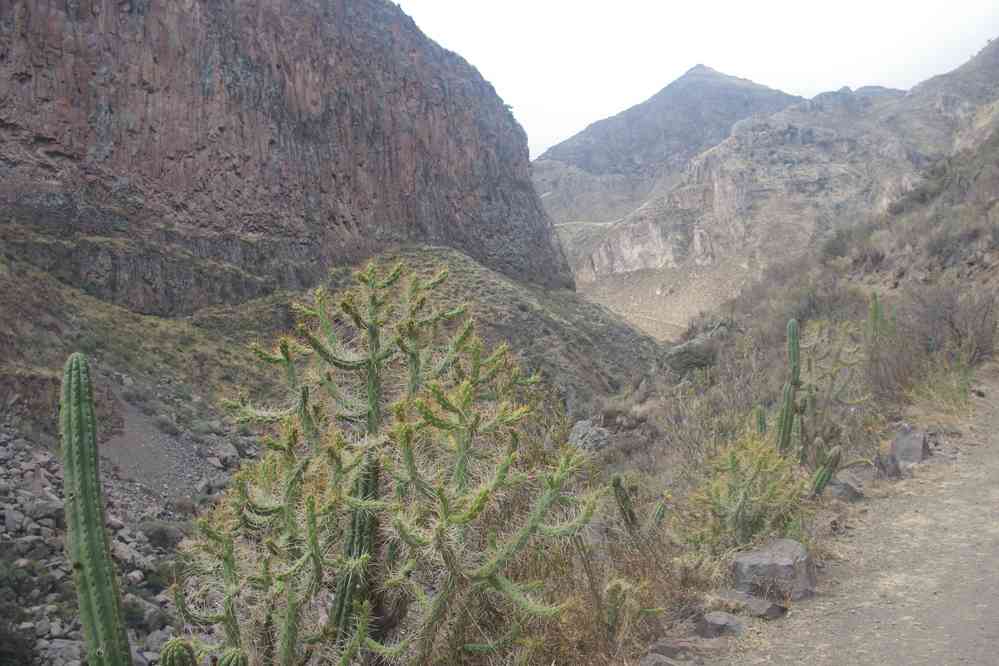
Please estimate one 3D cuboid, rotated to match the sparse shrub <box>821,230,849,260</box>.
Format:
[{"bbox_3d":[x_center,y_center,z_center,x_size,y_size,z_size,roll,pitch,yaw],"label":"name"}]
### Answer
[{"bbox_3d":[17.439,-4.555,52.000,1.450,1.500,1.350,0,1,19],"label":"sparse shrub"}]

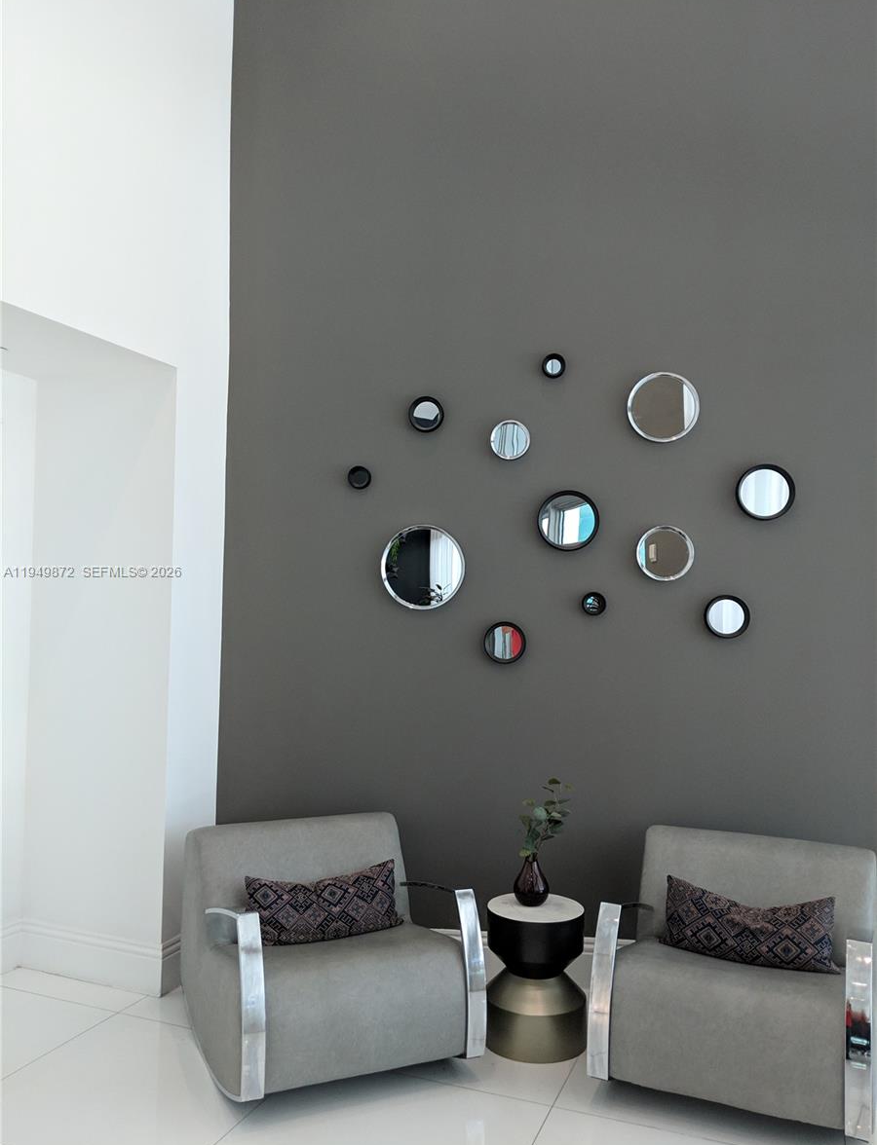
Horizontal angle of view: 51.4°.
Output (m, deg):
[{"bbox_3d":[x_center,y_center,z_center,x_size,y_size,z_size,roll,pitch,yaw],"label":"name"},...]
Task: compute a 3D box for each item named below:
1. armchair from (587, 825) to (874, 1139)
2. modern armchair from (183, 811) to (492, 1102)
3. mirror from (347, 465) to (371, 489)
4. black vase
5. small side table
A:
[{"bbox_3d":[0.997,1.296,3.016,0.775,0.700,0.880,0,-3,25],"label":"armchair"},{"bbox_3d":[-0.393,1.285,3.169,0.764,0.700,0.900,2,-3,-25],"label":"modern armchair"},{"bbox_3d":[-0.336,-0.401,3.825,0.099,0.099,0.035,0,-3,7],"label":"mirror"},{"bbox_3d":[0.337,1.109,3.296,0.128,0.167,0.128,1,-3,0],"label":"black vase"},{"bbox_3d":[0.346,1.418,3.227,0.352,0.457,0.352,1,-3,0],"label":"small side table"}]

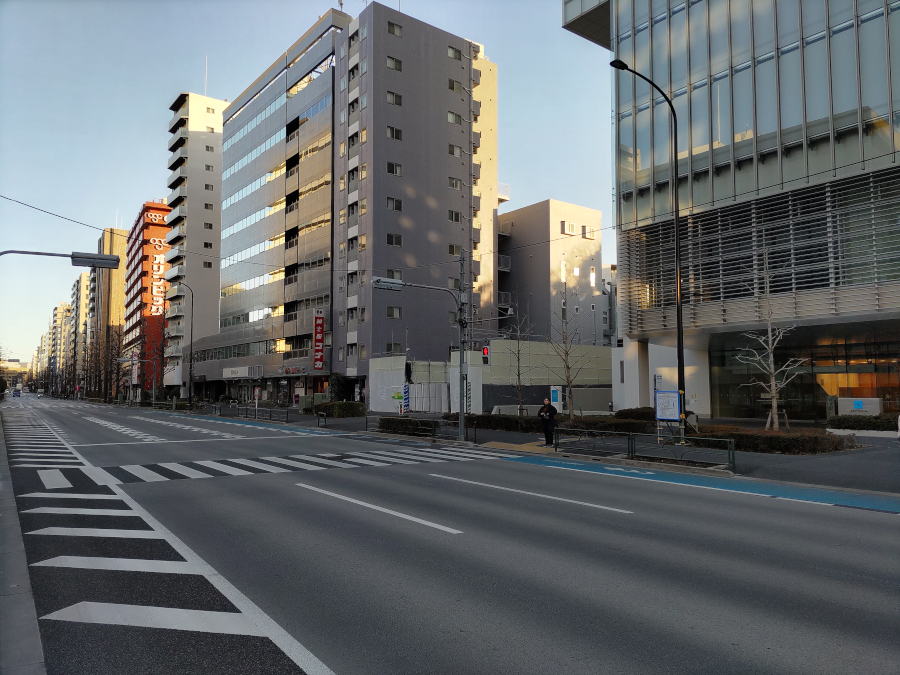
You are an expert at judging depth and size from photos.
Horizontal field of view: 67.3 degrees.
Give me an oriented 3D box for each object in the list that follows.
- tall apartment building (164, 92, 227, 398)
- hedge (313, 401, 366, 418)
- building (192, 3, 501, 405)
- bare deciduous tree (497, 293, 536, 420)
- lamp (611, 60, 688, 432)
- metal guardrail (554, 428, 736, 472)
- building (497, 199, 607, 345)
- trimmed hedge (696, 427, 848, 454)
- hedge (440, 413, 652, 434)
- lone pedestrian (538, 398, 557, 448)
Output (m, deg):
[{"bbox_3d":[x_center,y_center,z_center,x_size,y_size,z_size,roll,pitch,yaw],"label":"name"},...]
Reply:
[{"bbox_3d":[-37.700,-13.023,106.977,12.000,46.500,11.000,3,-6,-37],"label":"tall apartment building"},{"bbox_3d":[-7.960,5.234,48.437,2.300,0.930,4.000,3,-6,-35],"label":"hedge"},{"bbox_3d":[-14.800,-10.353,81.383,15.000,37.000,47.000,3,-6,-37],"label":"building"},{"bbox_3d":[3.350,1.182,33.011,1.700,6.600,1.700,3,-6,-35],"label":"bare deciduous tree"},{"bbox_3d":[6.900,-2.842,23.451,3.800,13.000,0.400,3,-6,-35],"label":"lamp"},{"bbox_3d":[4.830,2.891,17.726,0.100,0.750,6.100,3,-5,-32],"label":"metal guardrail"},{"bbox_3d":[8.200,-2.214,59.565,6.500,17.400,8.200,3,-6,-37],"label":"building"},{"bbox_3d":[10.100,3.275,21.407,3.000,0.550,4.000,3,-6,-35],"label":"trimmed hedge"},{"bbox_3d":[4.150,4.036,31.378,3.000,0.640,10.800,3,-6,-35],"label":"hedge"},{"bbox_3d":[3.200,2.792,22.148,0.580,1.640,0.380,-3,-5,30],"label":"lone pedestrian"}]

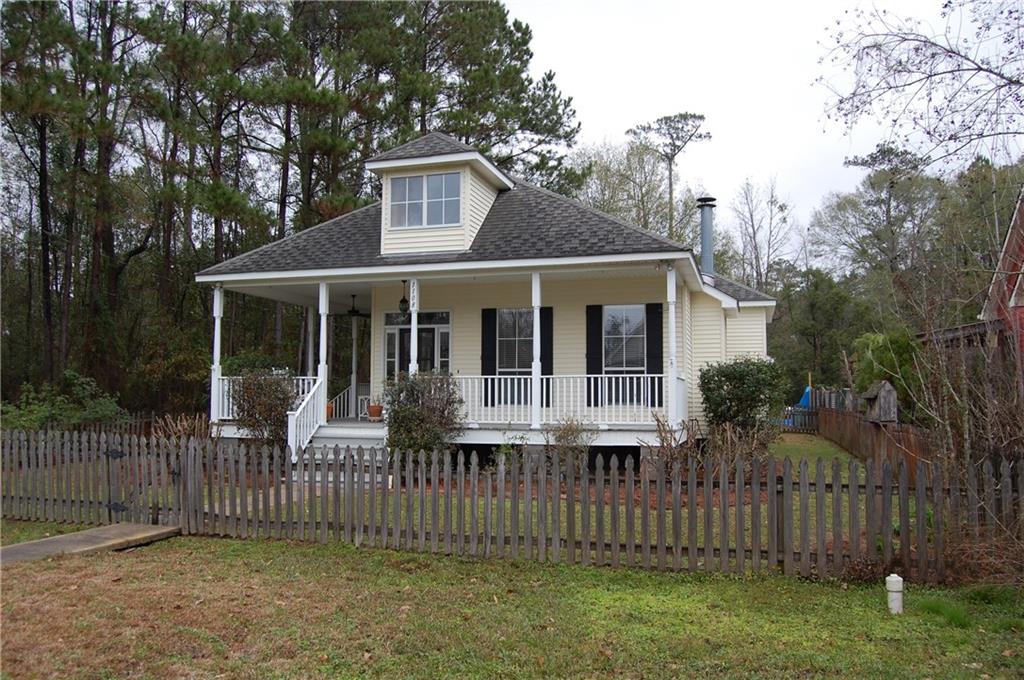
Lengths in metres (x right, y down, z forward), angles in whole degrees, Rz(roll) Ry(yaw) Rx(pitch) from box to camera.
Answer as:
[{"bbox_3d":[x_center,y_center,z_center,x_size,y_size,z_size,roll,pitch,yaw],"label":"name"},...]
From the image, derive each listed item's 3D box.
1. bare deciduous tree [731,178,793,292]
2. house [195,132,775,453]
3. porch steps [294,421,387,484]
[{"bbox_3d":[13.662,-2.229,41.817,3.400,13.362,3.400,-1,-4,17],"label":"bare deciduous tree"},{"bbox_3d":[0.772,-0.630,19.951,11.750,7.220,12.150,-1,-4,17],"label":"house"},{"bbox_3d":[-2.992,2.118,14.273,2.000,0.980,1.180,-1,-4,17],"label":"porch steps"}]

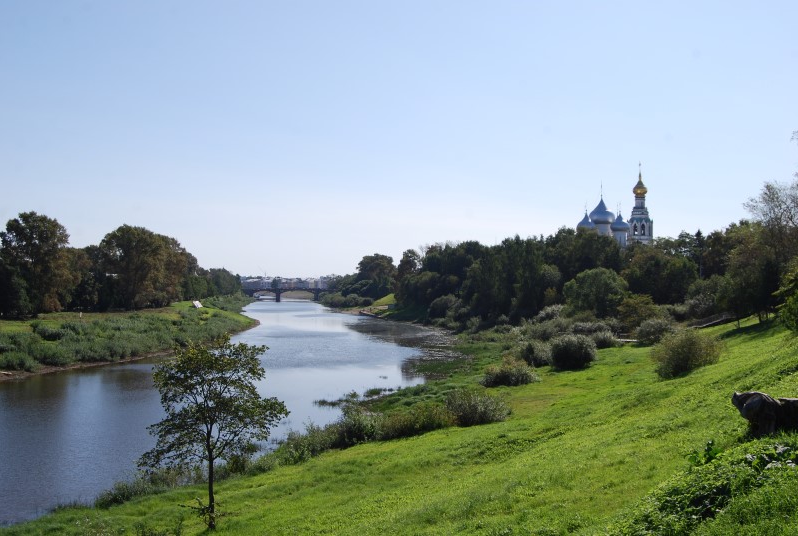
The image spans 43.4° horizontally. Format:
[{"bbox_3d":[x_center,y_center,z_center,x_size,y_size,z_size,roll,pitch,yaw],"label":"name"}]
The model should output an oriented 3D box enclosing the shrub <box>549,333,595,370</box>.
[{"bbox_3d":[19.056,9.281,110.000,5.050,3.950,4.800,0,-1,0],"label":"shrub"}]

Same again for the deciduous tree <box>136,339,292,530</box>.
[{"bbox_3d":[-7.224,6.367,39.000,5.760,7.550,5.500,0,-1,0],"label":"deciduous tree"}]

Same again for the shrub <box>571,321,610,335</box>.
[{"bbox_3d":[32.506,10.354,170.000,6.450,2.890,5.000,0,-1,0],"label":"shrub"}]

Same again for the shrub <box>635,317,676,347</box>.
[{"bbox_3d":[34.320,8.496,134.000,5.350,4.010,5.000,0,-1,0],"label":"shrub"}]

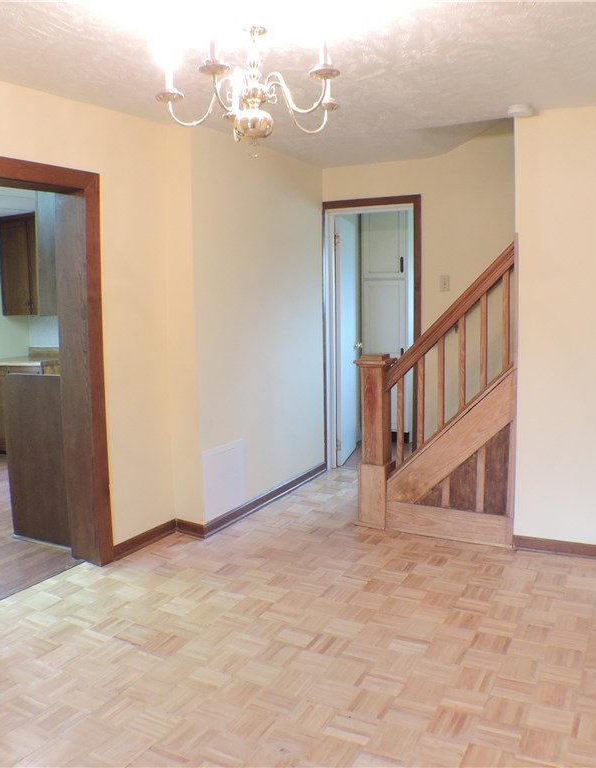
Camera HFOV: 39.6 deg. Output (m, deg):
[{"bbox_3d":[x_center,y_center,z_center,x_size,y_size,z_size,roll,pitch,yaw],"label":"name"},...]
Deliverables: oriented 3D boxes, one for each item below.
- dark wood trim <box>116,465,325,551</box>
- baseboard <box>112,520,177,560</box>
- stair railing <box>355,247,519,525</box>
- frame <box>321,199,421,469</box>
[{"bbox_3d":[-0.386,0.797,5.556,0.207,0.084,2.364,3,8,27],"label":"dark wood trim"},{"bbox_3d":[-0.867,0.894,4.790,0.020,0.083,0.588,3,8,27],"label":"baseboard"},{"bbox_3d":[0.813,0.044,4.902,0.960,1.735,0.186,3,8,27],"label":"stair railing"},{"bbox_3d":[0.571,-0.330,6.319,0.781,2.119,0.139,3,8,27],"label":"frame"}]

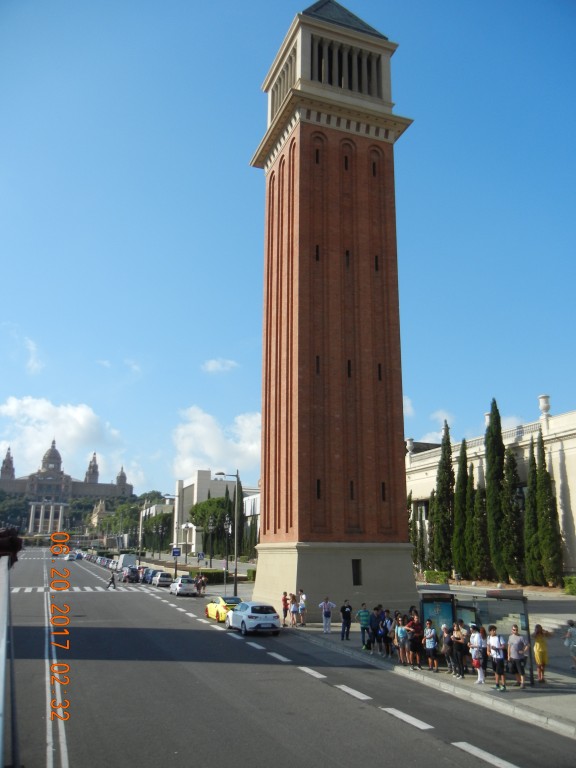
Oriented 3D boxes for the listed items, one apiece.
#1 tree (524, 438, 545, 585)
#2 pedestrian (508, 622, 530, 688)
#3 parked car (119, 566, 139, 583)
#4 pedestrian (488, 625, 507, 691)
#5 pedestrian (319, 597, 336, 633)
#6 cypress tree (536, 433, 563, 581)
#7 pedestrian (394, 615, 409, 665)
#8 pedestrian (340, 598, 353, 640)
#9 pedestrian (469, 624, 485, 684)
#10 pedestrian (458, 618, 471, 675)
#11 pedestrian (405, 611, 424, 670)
[{"bbox_3d":[22.309,11.629,61.683,1.900,13.500,1.900,5,-15,-19],"label":"tree"},{"bbox_3d":[6.895,8.228,20.117,0.580,1.800,0.360,-7,-16,25],"label":"pedestrian"},{"bbox_3d":[-18.360,22.121,77.339,1.800,1.650,4.400,5,-14,-19],"label":"parked car"},{"bbox_3d":[6.027,7.909,19.209,0.540,1.760,0.400,-9,-17,33],"label":"pedestrian"},{"bbox_3d":[1.917,11.179,32.197,0.800,1.660,0.360,-1,-14,3],"label":"pedestrian"},{"bbox_3d":[22.803,10.733,58.766,2.056,13.732,2.056,5,-15,-19],"label":"cypress tree"},{"bbox_3d":[4.036,9.105,23.593,0.500,1.630,0.340,-4,-15,19],"label":"pedestrian"},{"bbox_3d":[2.631,10.677,30.080,0.520,1.744,0.320,4,-15,-13],"label":"pedestrian"},{"bbox_3d":[5.658,8.106,20.001,0.400,1.690,0.480,7,-15,-24],"label":"pedestrian"},{"bbox_3d":[5.837,8.711,22.101,0.500,1.690,0.360,-11,-17,38],"label":"pedestrian"},{"bbox_3d":[4.353,8.933,23.001,0.600,1.740,0.450,-7,-16,26],"label":"pedestrian"}]

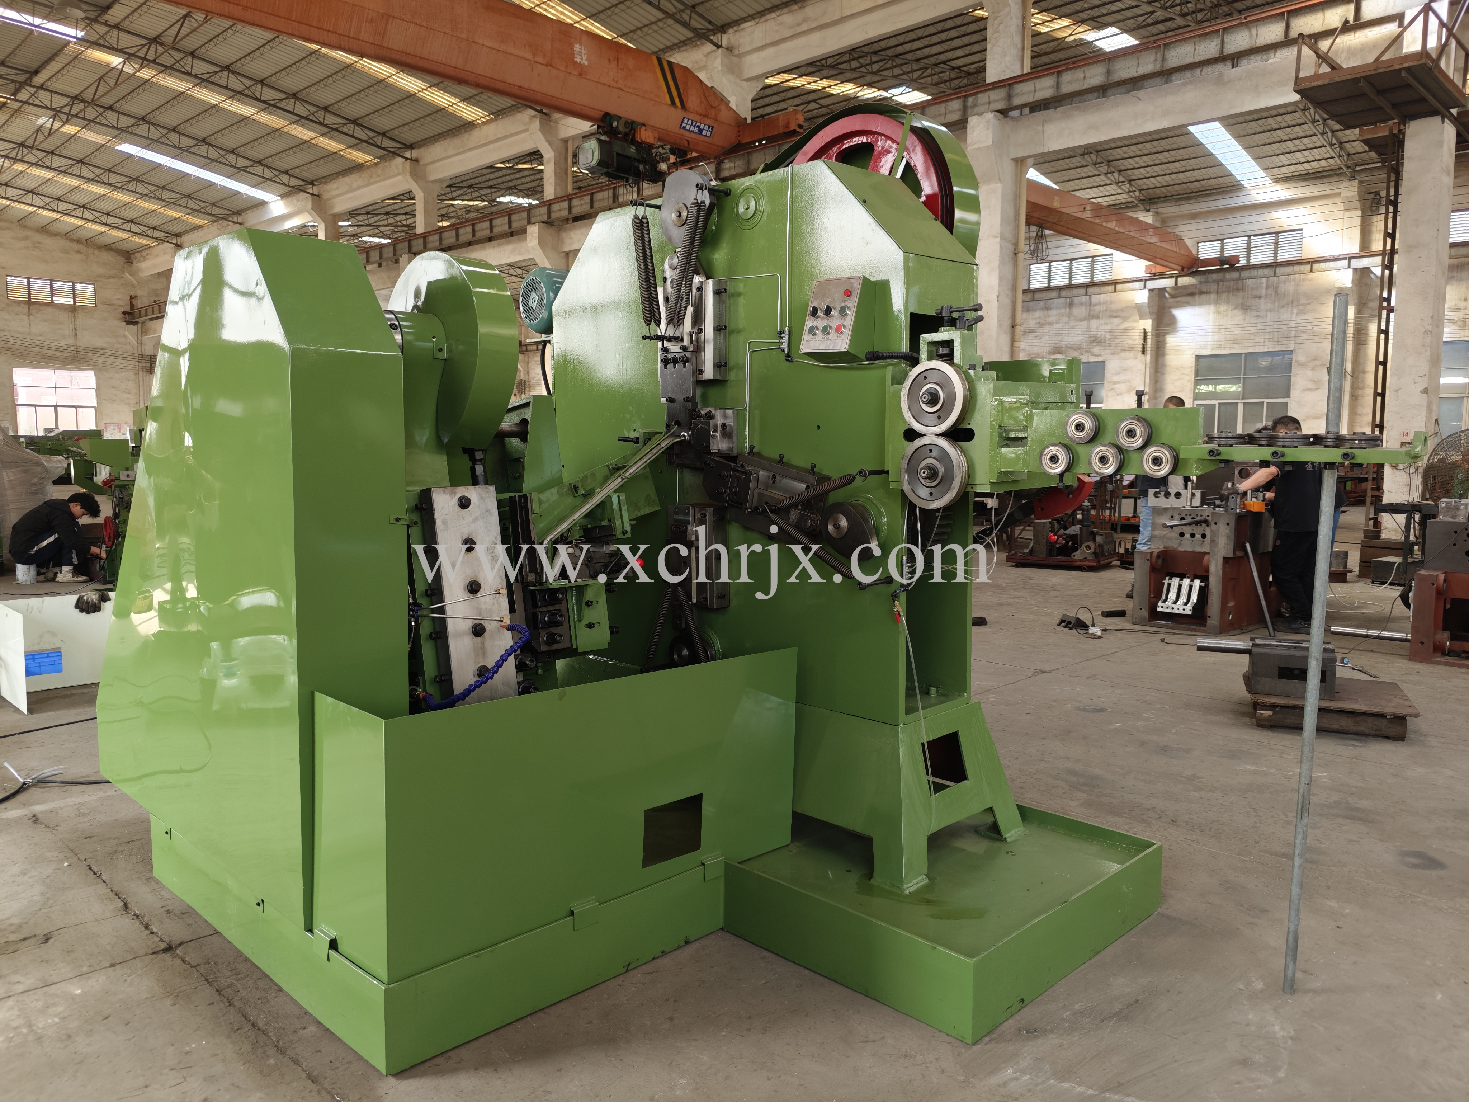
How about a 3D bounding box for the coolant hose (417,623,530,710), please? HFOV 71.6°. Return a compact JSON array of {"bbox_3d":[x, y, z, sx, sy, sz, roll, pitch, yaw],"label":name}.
[{"bbox_3d":[-0.561,0.257,2.211,0.140,0.150,0.210,5,7,44],"label":"coolant hose"}]

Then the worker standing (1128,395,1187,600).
[{"bbox_3d":[3.685,-0.469,8.850,0.480,1.720,0.340,2,5,12],"label":"worker standing"}]

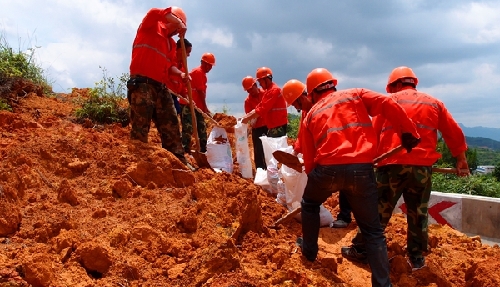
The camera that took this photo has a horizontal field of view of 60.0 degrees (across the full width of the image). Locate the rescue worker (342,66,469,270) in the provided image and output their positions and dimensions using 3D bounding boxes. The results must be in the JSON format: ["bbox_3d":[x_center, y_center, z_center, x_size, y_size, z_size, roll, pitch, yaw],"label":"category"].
[{"bbox_3d":[1.290,0.210,3.620,0.900,1.700,0.650,0,0,-13],"label":"rescue worker"}]

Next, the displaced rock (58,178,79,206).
[{"bbox_3d":[-1.382,0.373,3.300,0.160,0.200,0.160,0,0,0],"label":"displaced rock"}]

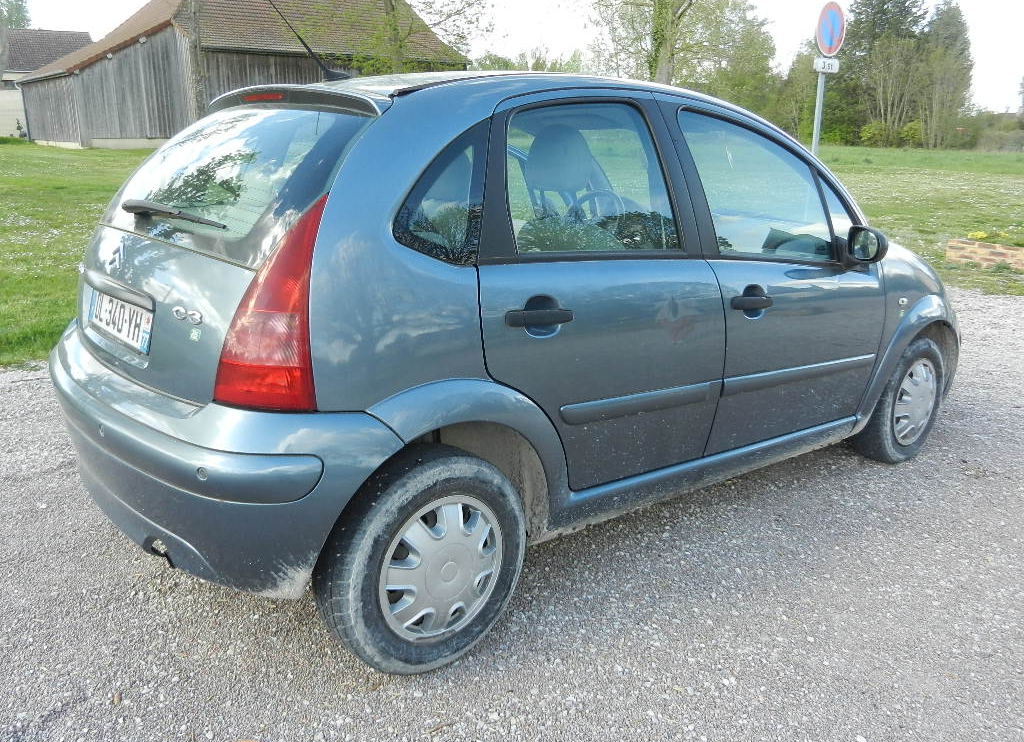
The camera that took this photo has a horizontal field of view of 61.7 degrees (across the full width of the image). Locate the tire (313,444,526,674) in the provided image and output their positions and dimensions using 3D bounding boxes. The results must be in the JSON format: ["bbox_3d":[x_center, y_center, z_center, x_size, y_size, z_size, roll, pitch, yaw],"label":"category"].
[{"bbox_3d":[-0.224,0.486,2.239,0.580,0.580,0.180,-11,18,-38],"label":"tire"}]

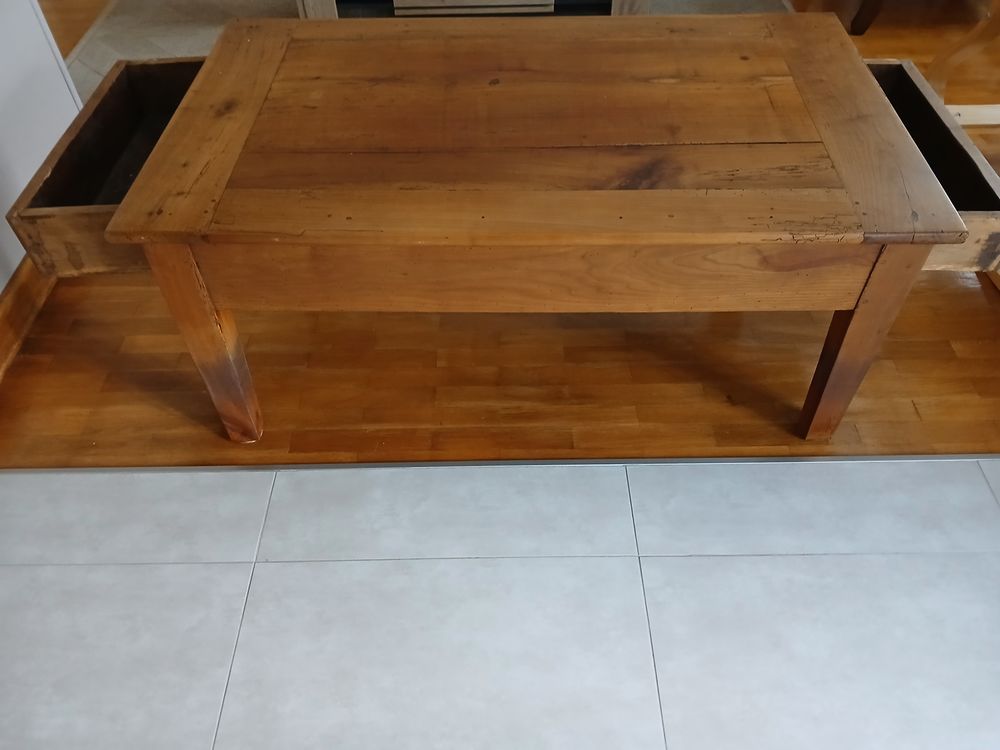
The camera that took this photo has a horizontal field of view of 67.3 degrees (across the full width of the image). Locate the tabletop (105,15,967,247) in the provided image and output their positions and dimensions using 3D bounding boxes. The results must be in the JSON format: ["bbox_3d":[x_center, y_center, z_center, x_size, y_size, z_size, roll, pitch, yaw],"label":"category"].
[{"bbox_3d":[0.046,-0.406,1.158,1.091,0.021,0.620,0,49,1],"label":"tabletop"}]

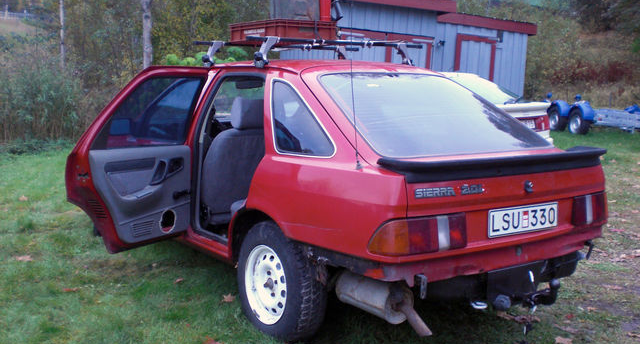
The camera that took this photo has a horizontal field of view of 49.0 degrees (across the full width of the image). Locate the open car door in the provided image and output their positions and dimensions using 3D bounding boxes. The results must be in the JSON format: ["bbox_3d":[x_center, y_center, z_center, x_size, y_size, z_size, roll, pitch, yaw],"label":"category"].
[{"bbox_3d":[-0.890,-0.066,3.624,0.220,0.980,0.890,6,10,30],"label":"open car door"}]

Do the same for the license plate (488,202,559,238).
[{"bbox_3d":[0.911,0.210,3.121,0.475,0.115,0.012,-5,10,-36],"label":"license plate"}]

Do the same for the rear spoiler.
[{"bbox_3d":[0.841,-0.039,3.191,1.430,0.105,0.250,-5,10,-36],"label":"rear spoiler"}]

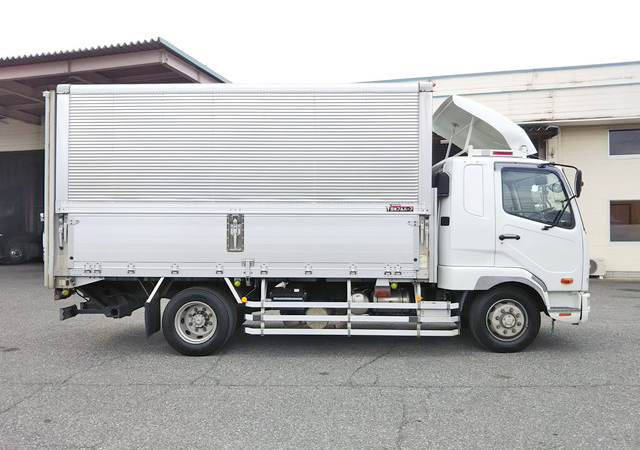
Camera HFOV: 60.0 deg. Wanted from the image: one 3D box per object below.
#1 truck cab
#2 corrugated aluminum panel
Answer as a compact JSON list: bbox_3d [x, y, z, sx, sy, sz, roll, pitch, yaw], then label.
[{"bbox_3d":[2.400,-0.020,7.800,1.970,3.100,2.250,0,-1,2],"label":"truck cab"},{"bbox_3d":[-0.927,-0.979,6.690,4.240,1.400,0.060,0,-1,2],"label":"corrugated aluminum panel"}]

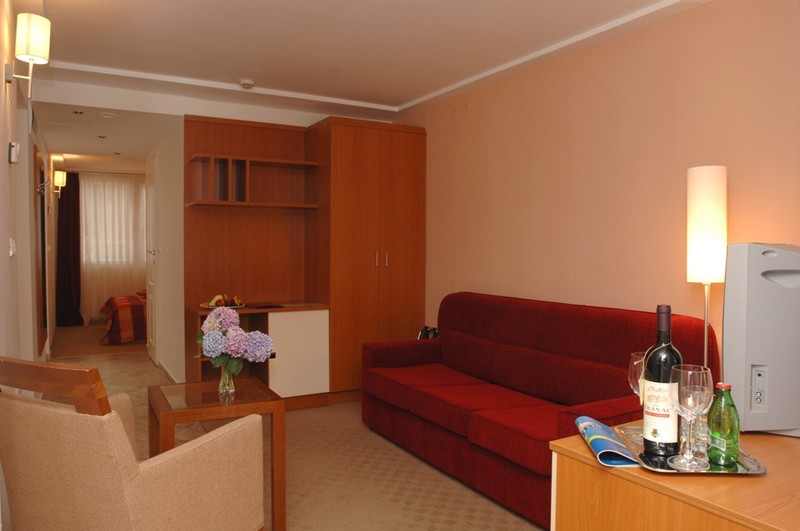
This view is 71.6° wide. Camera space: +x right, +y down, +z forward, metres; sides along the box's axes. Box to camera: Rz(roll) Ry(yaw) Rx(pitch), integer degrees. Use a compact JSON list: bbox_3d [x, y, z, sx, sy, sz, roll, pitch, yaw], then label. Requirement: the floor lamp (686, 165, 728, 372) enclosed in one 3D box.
[{"bbox_3d":[1.242,0.350,2.258,0.240,1.510,0.240,-2,3,-32],"label":"floor lamp"}]

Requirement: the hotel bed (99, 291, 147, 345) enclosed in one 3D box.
[{"bbox_3d":[-2.934,0.559,7.577,2.000,0.620,1.400,-2,3,-32],"label":"hotel bed"}]

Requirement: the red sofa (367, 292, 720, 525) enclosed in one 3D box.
[{"bbox_3d":[0.577,0.645,3.063,0.810,0.850,1.860,-2,3,-32],"label":"red sofa"}]

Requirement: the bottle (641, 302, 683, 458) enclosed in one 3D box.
[{"bbox_3d":[0.576,0.247,1.213,0.074,0.320,0.074,2,4,38],"label":"bottle"}]

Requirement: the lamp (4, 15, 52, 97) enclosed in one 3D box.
[{"bbox_3d":[-1.477,-0.829,2.200,0.168,0.330,0.116,-2,3,-32],"label":"lamp"}]

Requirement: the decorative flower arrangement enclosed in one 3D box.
[{"bbox_3d":[-0.733,0.365,2.457,0.320,0.380,0.280,-1,3,-17],"label":"decorative flower arrangement"}]

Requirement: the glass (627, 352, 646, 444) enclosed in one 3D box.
[{"bbox_3d":[0.566,0.304,1.272,0.080,0.199,0.080,-1,3,-10],"label":"glass"}]

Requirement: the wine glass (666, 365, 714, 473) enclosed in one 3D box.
[{"bbox_3d":[0.598,0.311,1.144,0.080,0.199,0.080,-1,3,-10],"label":"wine glass"}]

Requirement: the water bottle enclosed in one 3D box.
[{"bbox_3d":[0.676,0.328,1.157,0.057,0.163,0.057,-1,3,-10],"label":"water bottle"}]

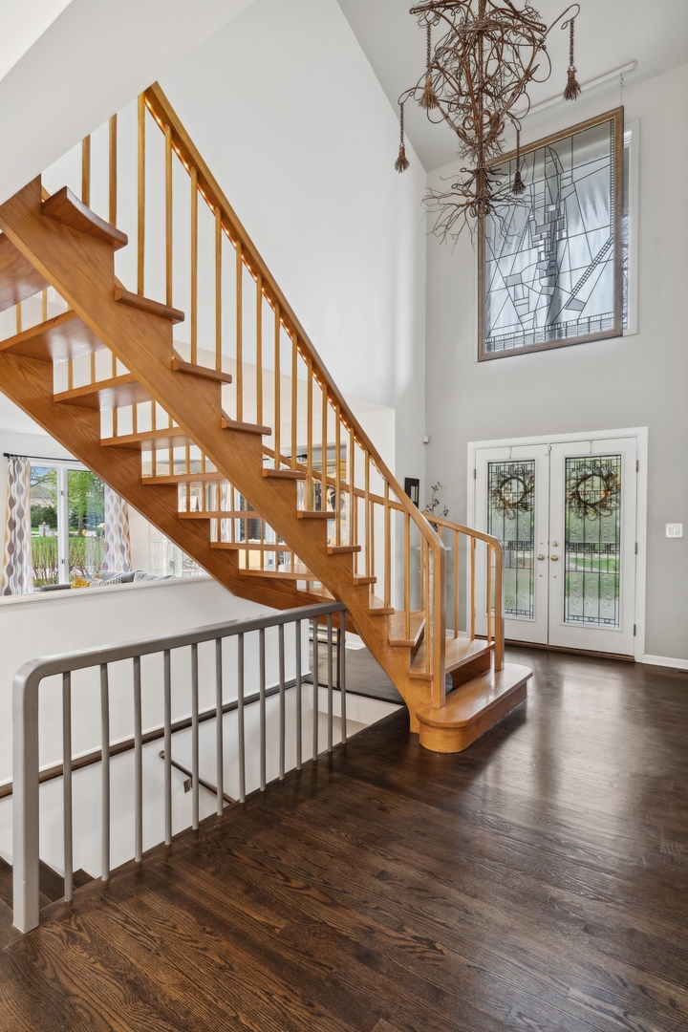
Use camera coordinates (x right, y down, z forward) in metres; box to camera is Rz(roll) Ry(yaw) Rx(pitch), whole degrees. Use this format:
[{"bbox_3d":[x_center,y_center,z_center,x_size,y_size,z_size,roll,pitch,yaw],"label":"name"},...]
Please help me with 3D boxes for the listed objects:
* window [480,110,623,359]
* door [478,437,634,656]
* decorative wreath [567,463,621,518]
[{"bbox_3d":[1.980,-2.664,5.352,1.391,2.063,0.050,1,1,37],"label":"window"},{"bbox_3d":[2.073,0.285,5.495,1.562,2.024,0.080,1,1,37],"label":"door"},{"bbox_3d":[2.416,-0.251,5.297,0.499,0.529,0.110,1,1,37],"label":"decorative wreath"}]

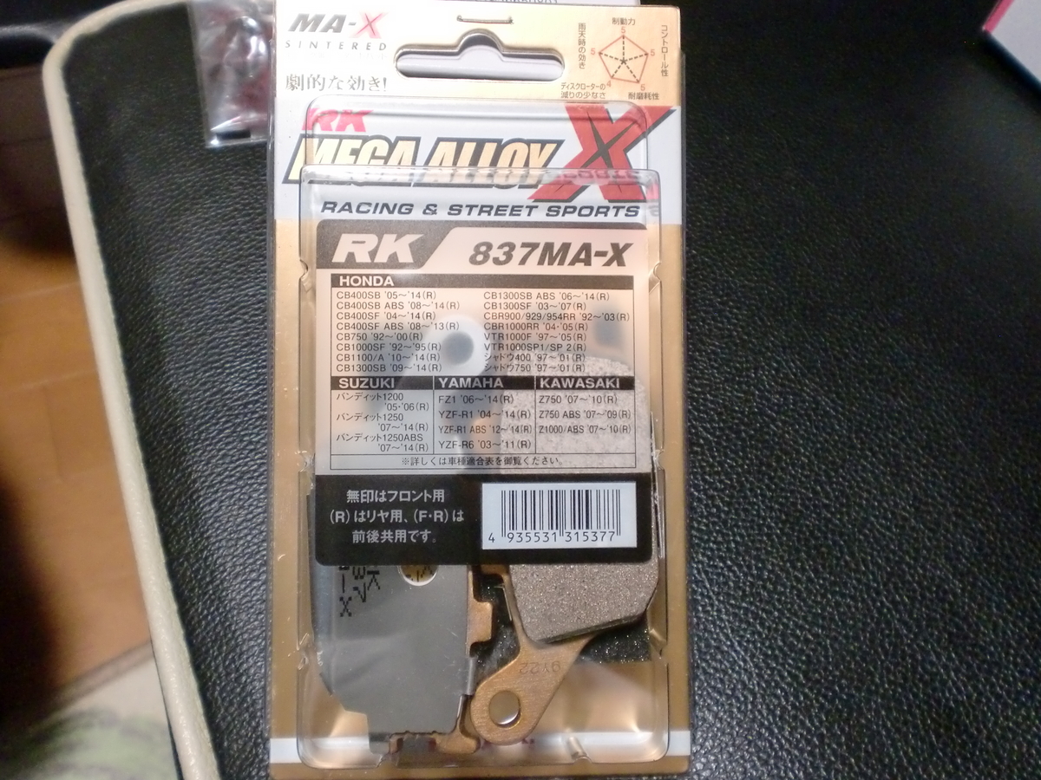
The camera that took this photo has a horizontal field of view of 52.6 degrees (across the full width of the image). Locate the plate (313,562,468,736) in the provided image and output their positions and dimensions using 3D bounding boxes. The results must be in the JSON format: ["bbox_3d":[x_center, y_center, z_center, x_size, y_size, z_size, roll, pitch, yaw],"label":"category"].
[{"bbox_3d":[-0.027,0.032,0.226,0.035,0.005,0.084,0,87,-3],"label":"plate"}]

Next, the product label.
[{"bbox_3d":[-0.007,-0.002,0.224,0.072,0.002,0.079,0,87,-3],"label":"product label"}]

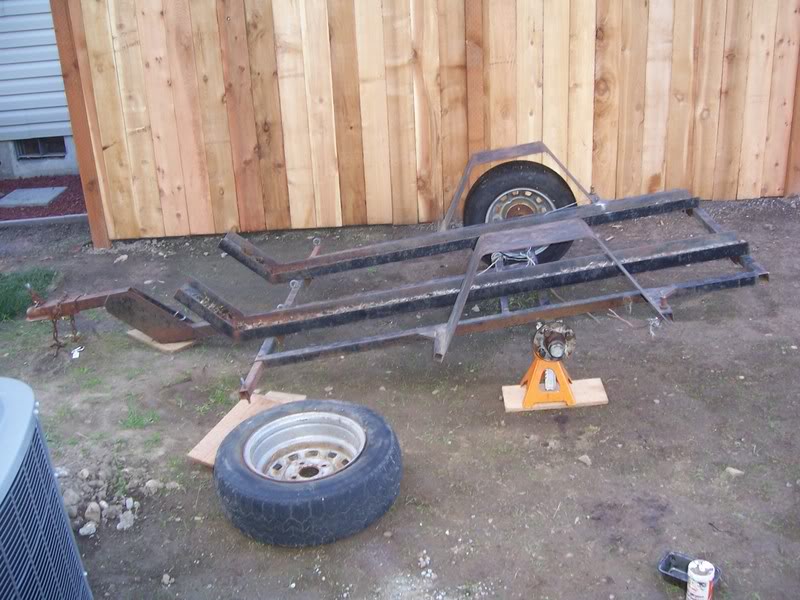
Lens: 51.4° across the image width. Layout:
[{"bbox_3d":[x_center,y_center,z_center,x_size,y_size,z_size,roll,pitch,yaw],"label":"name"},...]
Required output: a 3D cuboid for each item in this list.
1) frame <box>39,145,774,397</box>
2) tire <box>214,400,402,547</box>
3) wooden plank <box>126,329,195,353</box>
[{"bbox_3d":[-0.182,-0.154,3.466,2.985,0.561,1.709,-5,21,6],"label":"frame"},{"bbox_3d":[-0.281,0.518,2.578,0.561,0.173,0.561,-4,24,0],"label":"tire"},{"bbox_3d":[-1.019,0.158,3.621,0.303,0.022,0.165,15,29,36],"label":"wooden plank"}]

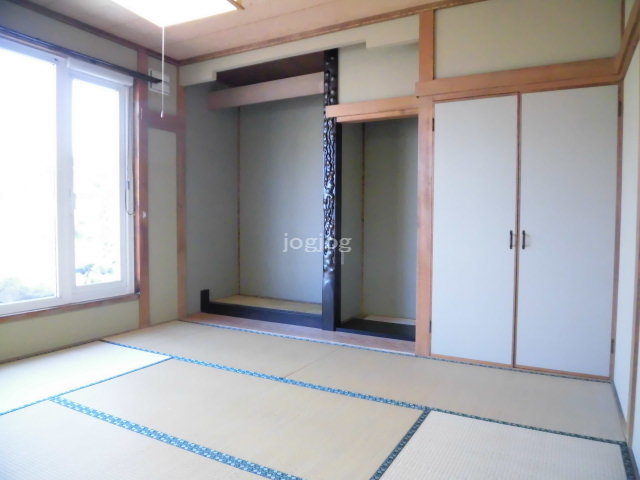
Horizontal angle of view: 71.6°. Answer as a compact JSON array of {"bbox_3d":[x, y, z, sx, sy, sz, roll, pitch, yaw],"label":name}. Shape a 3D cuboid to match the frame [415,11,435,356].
[{"bbox_3d":[0.768,-0.390,3.186,0.101,2.448,0.100,1,2,28],"label":"frame"}]

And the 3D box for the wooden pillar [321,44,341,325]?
[{"bbox_3d":[0.118,-0.426,4.005,0.135,2.480,0.120,1,2,28],"label":"wooden pillar"}]

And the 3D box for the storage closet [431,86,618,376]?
[{"bbox_3d":[1.373,-0.058,3.069,1.081,1.767,0.420,1,2,28],"label":"storage closet"}]

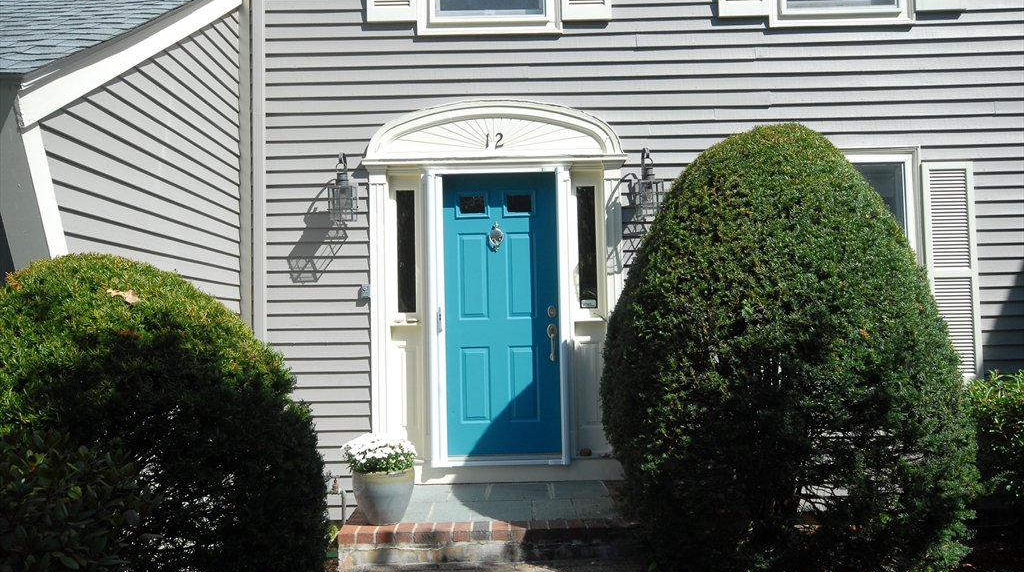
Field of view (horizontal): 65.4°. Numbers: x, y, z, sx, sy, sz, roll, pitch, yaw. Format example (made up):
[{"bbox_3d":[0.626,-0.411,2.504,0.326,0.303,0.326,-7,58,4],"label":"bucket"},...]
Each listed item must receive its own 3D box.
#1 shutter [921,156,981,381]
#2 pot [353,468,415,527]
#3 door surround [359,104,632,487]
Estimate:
[{"bbox_3d":[3.085,-0.113,5.597,0.355,1.515,0.035,-1,-3,1],"label":"shutter"},{"bbox_3d":[-0.729,1.199,4.539,0.353,0.268,0.353,-1,-3,0],"label":"pot"},{"bbox_3d":[-0.103,0.030,5.645,1.871,2.685,0.190,-1,-3,1],"label":"door surround"}]

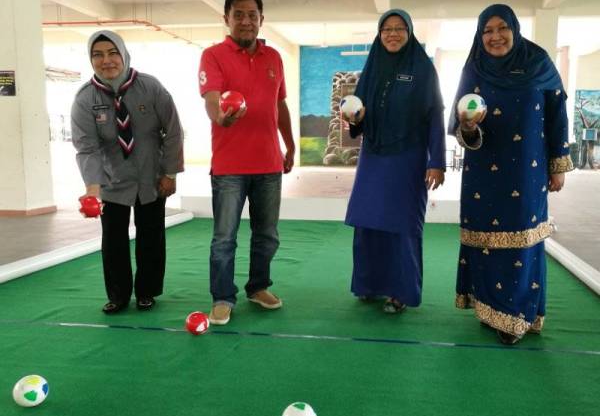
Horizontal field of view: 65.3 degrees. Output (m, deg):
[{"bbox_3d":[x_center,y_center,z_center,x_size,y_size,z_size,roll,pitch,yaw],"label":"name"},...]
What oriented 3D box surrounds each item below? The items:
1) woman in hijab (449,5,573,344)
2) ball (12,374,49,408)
[{"bbox_3d":[0.960,-0.150,2.127,0.570,1.500,0.580,2,7,15],"label":"woman in hijab"},{"bbox_3d":[-0.928,0.633,1.616,0.110,0.110,0.110,0,7,0],"label":"ball"}]

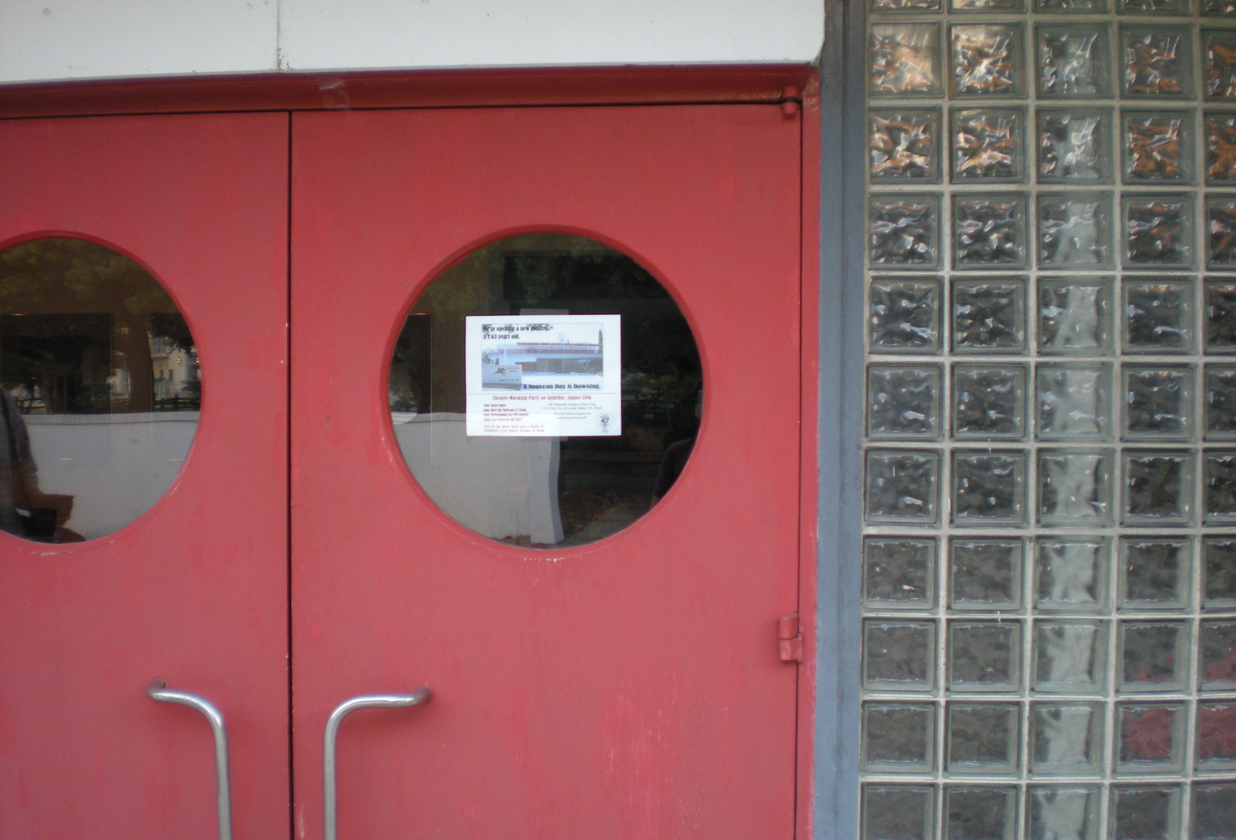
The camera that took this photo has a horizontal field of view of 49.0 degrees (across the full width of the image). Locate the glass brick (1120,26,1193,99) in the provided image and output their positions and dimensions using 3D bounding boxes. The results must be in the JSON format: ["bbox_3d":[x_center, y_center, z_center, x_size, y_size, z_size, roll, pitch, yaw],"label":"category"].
[{"bbox_3d":[0.942,-0.624,2.409,0.142,0.142,0.090,0,2,4],"label":"glass brick"}]

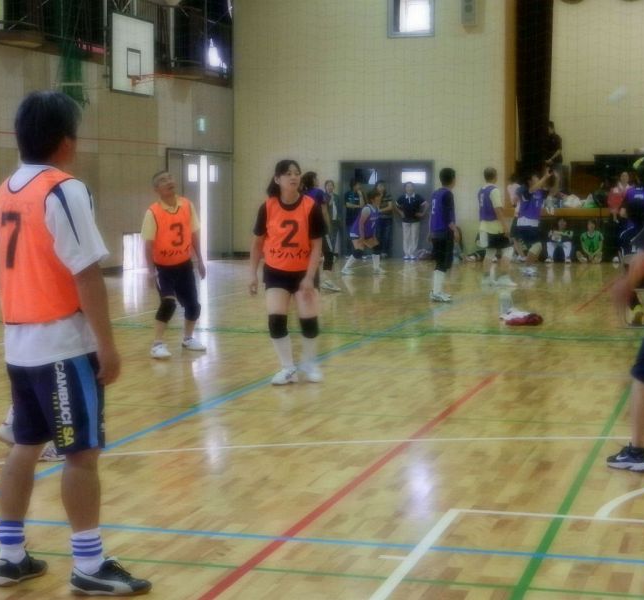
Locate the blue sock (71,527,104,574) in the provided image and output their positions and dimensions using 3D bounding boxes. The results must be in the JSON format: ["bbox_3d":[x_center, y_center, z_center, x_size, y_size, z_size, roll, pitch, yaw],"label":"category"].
[{"bbox_3d":[-0.797,0.857,4.180,0.110,0.145,0.100,-1,5,-12],"label":"blue sock"}]

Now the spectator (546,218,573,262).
[{"bbox_3d":[4.589,-1.174,23.654,0.560,0.880,0.650,1,5,12],"label":"spectator"}]

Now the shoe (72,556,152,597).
[{"bbox_3d":[-0.727,0.951,4.218,0.275,0.115,0.100,0,5,5],"label":"shoe"}]

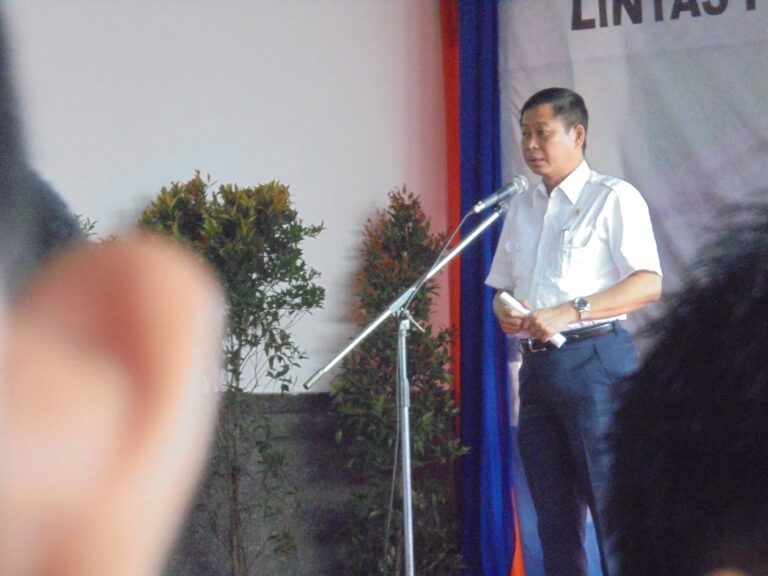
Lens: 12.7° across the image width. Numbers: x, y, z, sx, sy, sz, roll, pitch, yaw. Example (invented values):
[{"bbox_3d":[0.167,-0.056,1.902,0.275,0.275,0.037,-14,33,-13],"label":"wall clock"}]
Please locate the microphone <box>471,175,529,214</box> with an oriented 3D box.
[{"bbox_3d":[0.325,-0.256,9.600,0.192,0.050,0.050,-29,12,-28],"label":"microphone"}]

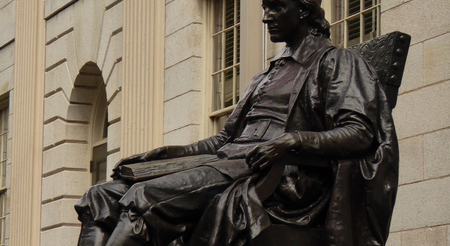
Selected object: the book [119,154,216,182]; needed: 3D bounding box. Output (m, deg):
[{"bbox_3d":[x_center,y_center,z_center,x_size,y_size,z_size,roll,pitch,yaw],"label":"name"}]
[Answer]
[{"bbox_3d":[-0.246,0.187,7.546,0.415,0.055,0.260,-10,4,-18],"label":"book"}]

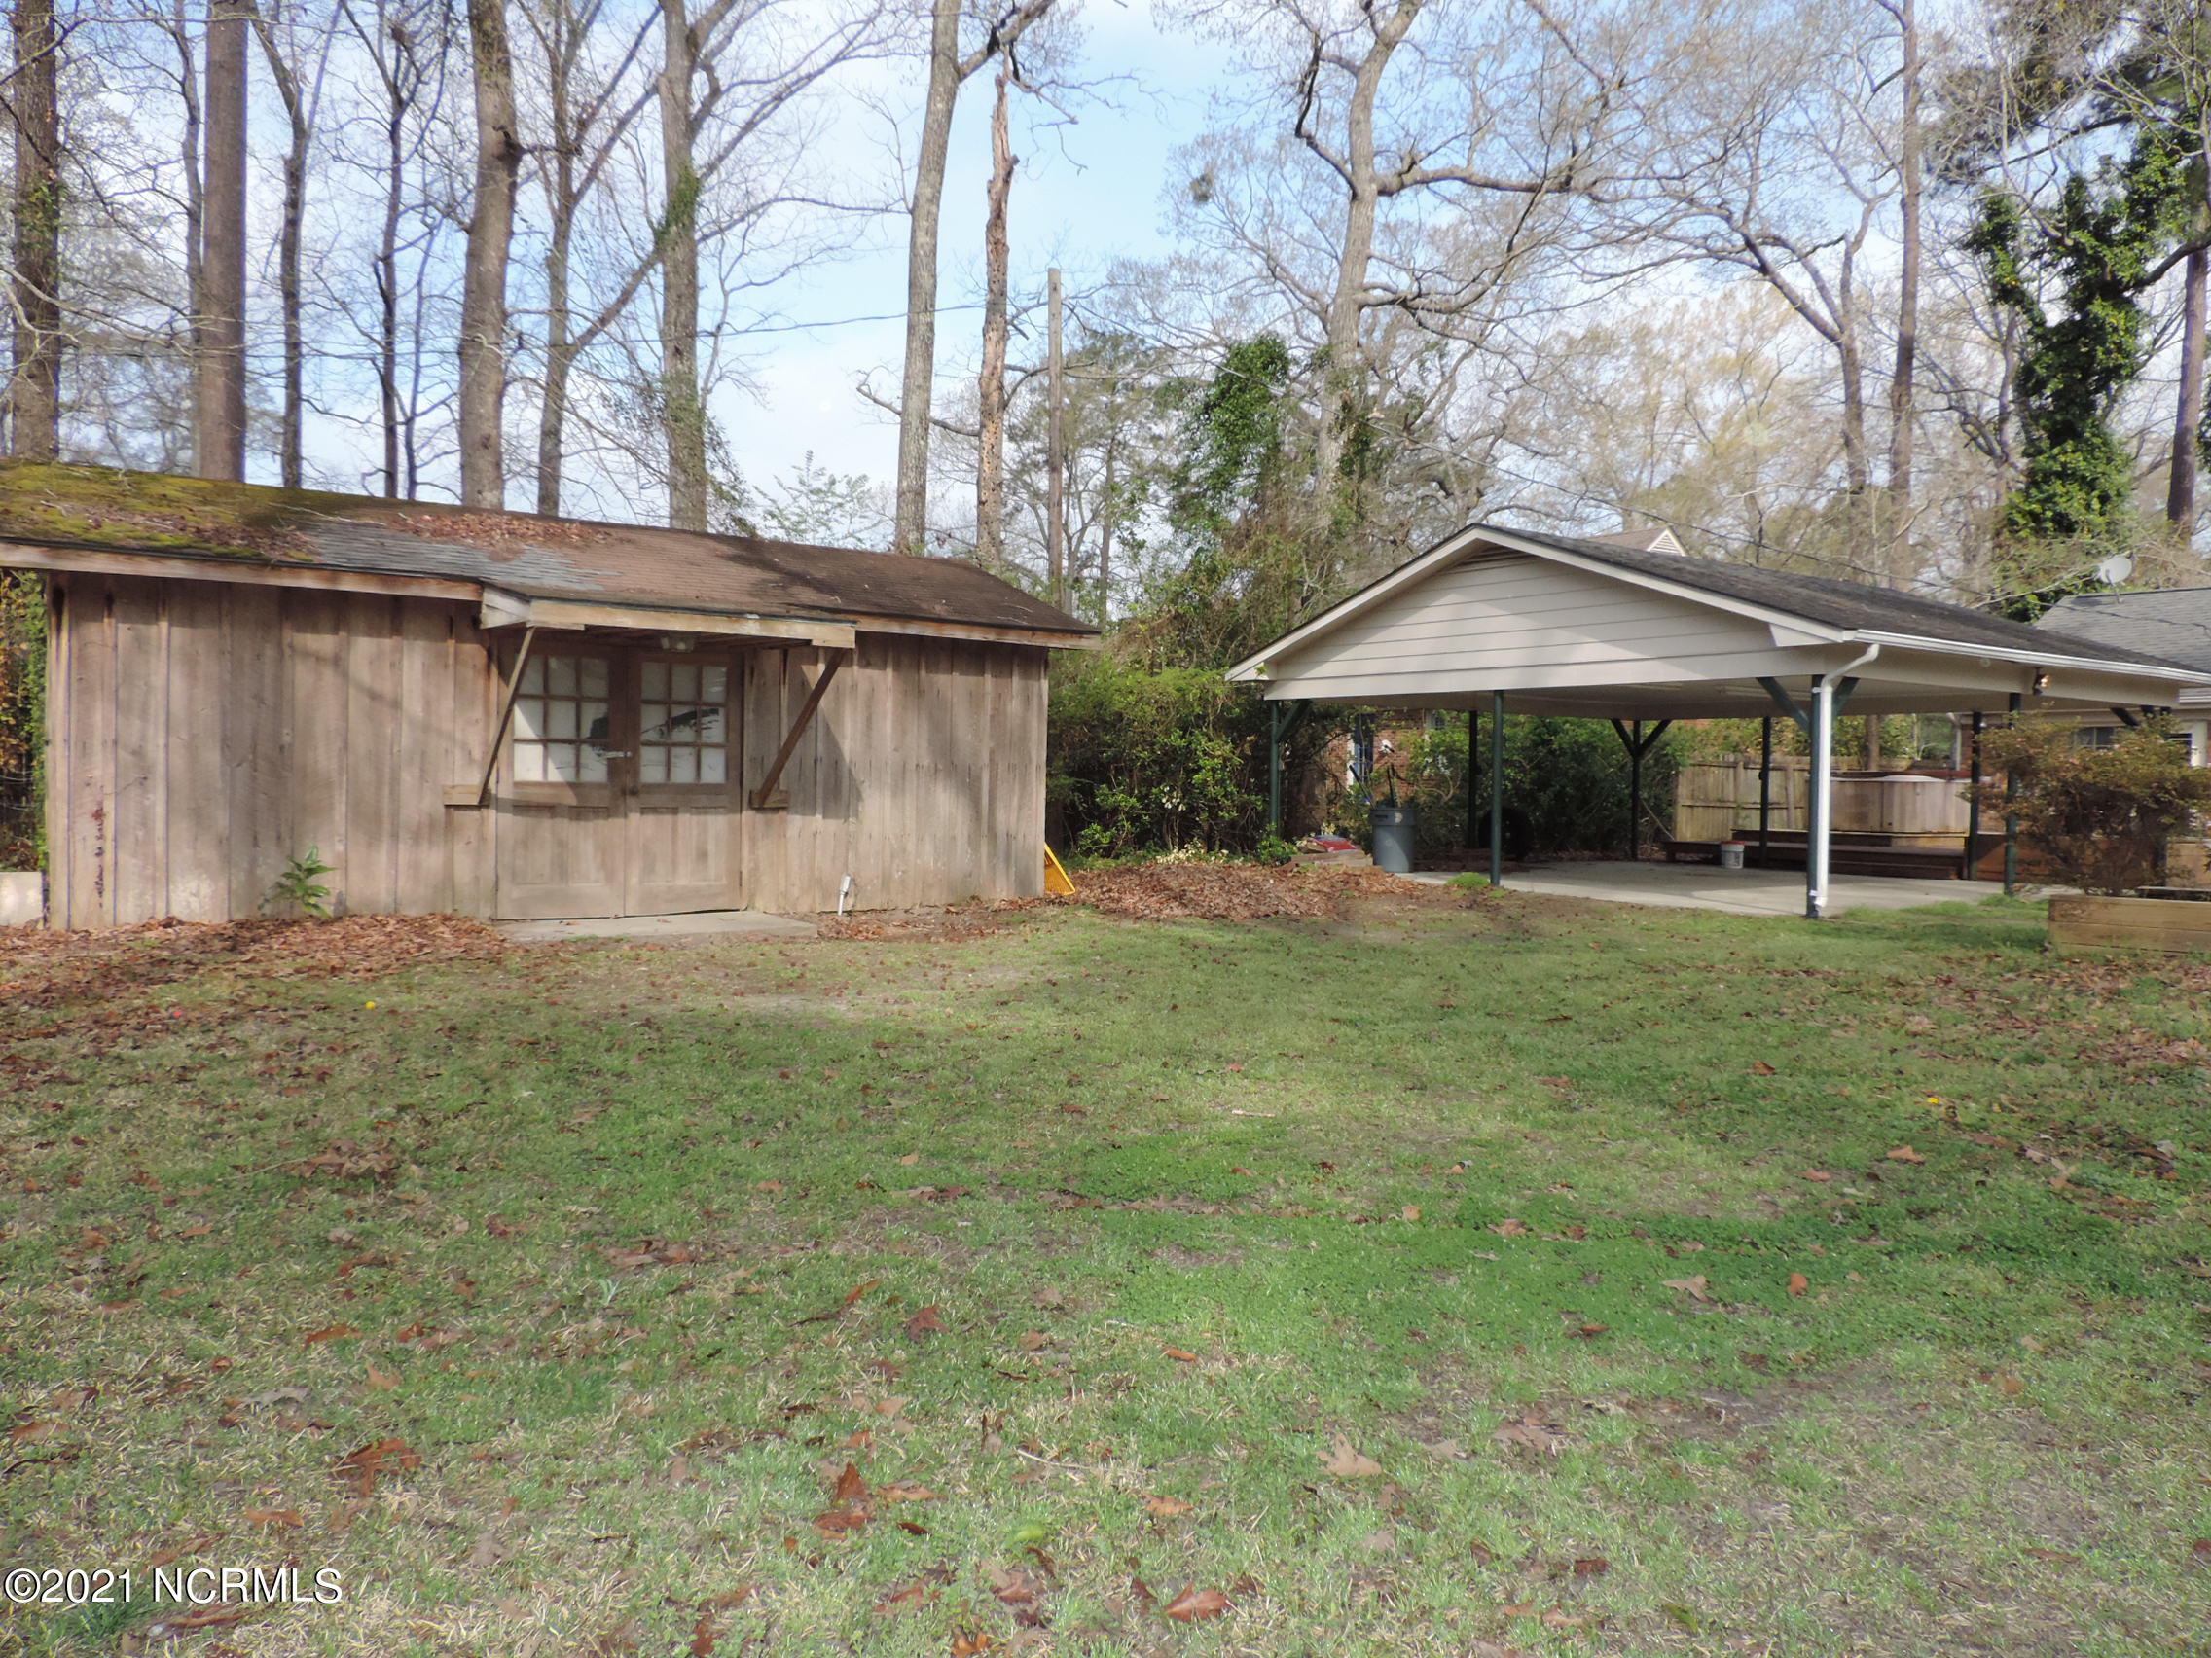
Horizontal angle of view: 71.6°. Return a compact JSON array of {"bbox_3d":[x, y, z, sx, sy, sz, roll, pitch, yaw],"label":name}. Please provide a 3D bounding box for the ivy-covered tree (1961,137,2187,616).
[{"bbox_3d":[21.607,-7.300,34.000,5.000,16.000,4.600,1,1,32],"label":"ivy-covered tree"}]

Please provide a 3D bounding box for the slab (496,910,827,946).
[{"bbox_3d":[-3.267,0.703,11.025,1.980,0.110,1.250,0,1,-35],"label":"slab"}]

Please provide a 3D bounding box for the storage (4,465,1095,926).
[{"bbox_3d":[-4.596,-1.055,13.092,8.000,3.380,5.650,0,1,-35],"label":"storage"}]

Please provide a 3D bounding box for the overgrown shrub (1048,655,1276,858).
[{"bbox_3d":[0.674,-0.982,21.000,3.400,2.900,2.500,1,1,2],"label":"overgrown shrub"}]

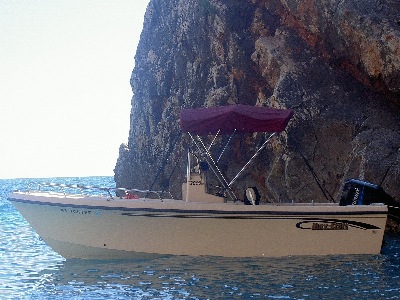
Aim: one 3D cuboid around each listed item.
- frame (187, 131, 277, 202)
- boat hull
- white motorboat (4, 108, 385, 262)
[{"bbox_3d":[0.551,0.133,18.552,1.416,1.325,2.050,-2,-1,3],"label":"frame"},{"bbox_3d":[-0.097,1.249,18.567,5.980,1.288,2.350,-2,-1,3],"label":"boat hull"},{"bbox_3d":[0.011,0.638,18.573,6.230,2.703,2.350,-2,-1,3],"label":"white motorboat"}]

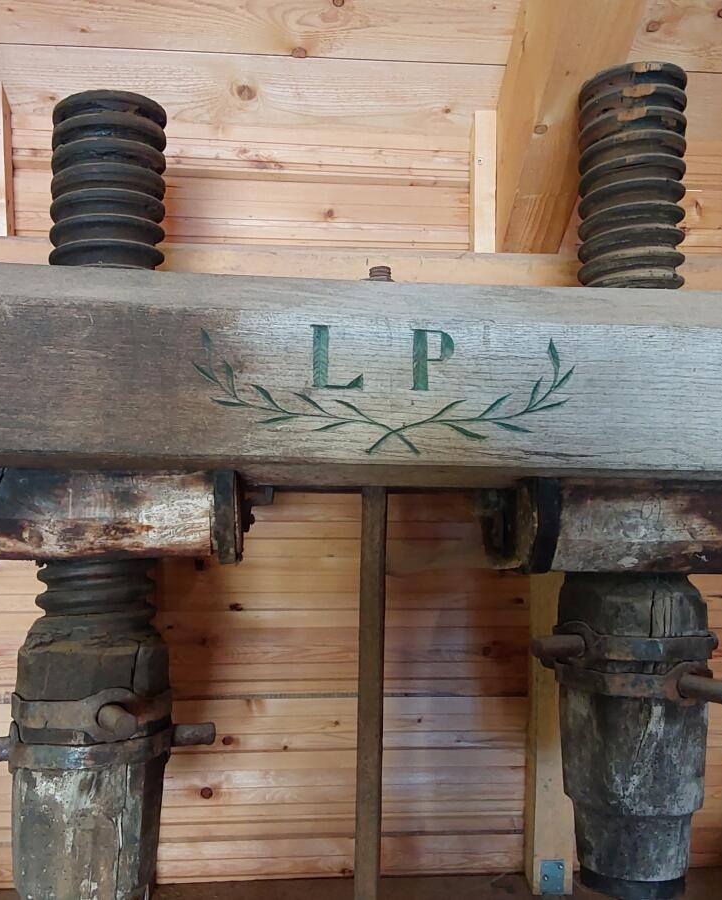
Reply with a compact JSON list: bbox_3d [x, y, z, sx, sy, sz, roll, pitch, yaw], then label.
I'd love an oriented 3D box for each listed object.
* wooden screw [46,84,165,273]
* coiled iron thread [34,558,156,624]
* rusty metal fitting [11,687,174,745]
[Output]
[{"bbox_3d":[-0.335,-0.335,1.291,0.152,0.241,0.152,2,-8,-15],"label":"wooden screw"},{"bbox_3d":[-0.332,0.175,1.219,0.149,0.080,0.149,2,-8,-15],"label":"coiled iron thread"},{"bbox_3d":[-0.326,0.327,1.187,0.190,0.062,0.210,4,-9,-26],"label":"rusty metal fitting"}]

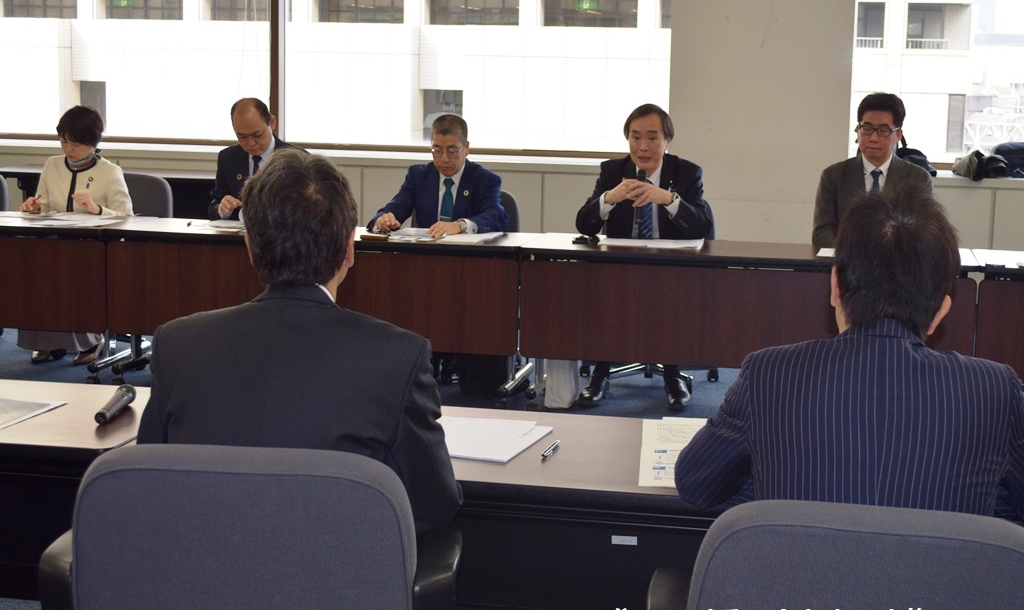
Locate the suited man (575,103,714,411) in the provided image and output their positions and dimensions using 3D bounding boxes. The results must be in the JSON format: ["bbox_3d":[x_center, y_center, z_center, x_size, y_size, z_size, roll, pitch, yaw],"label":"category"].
[{"bbox_3d":[0.579,-0.250,6.444,0.580,1.280,0.780,3,9,12],"label":"suited man"}]

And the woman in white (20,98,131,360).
[{"bbox_3d":[-2.077,-0.360,7.092,0.540,1.215,0.700,3,9,12],"label":"woman in white"}]

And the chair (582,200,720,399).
[{"bbox_3d":[0.636,-0.078,6.653,0.620,0.880,0.630,3,9,12],"label":"chair"}]

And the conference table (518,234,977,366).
[{"bbox_3d":[0.963,0.113,6.028,1.800,0.700,0.600,3,9,12],"label":"conference table"}]

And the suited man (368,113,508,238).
[{"bbox_3d":[-0.317,-0.261,6.631,0.630,1.215,0.800,3,9,12],"label":"suited man"}]

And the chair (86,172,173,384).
[{"bbox_3d":[-2.033,-0.212,7.238,0.620,0.880,0.630,3,9,12],"label":"chair"}]

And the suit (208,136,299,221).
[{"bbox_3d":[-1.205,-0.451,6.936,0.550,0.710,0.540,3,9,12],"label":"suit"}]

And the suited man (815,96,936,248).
[{"bbox_3d":[1.560,-0.244,6.319,0.530,1.340,0.760,3,9,12],"label":"suited man"}]

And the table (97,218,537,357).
[{"bbox_3d":[-0.804,0.025,6.409,1.800,0.700,0.600,3,9,12],"label":"table"}]

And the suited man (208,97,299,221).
[{"bbox_3d":[-1.213,-0.348,6.922,0.560,1.270,0.750,3,9,12],"label":"suited man"}]

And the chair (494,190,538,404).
[{"bbox_3d":[-0.282,-0.124,6.851,0.620,0.880,0.630,3,9,12],"label":"chair"}]

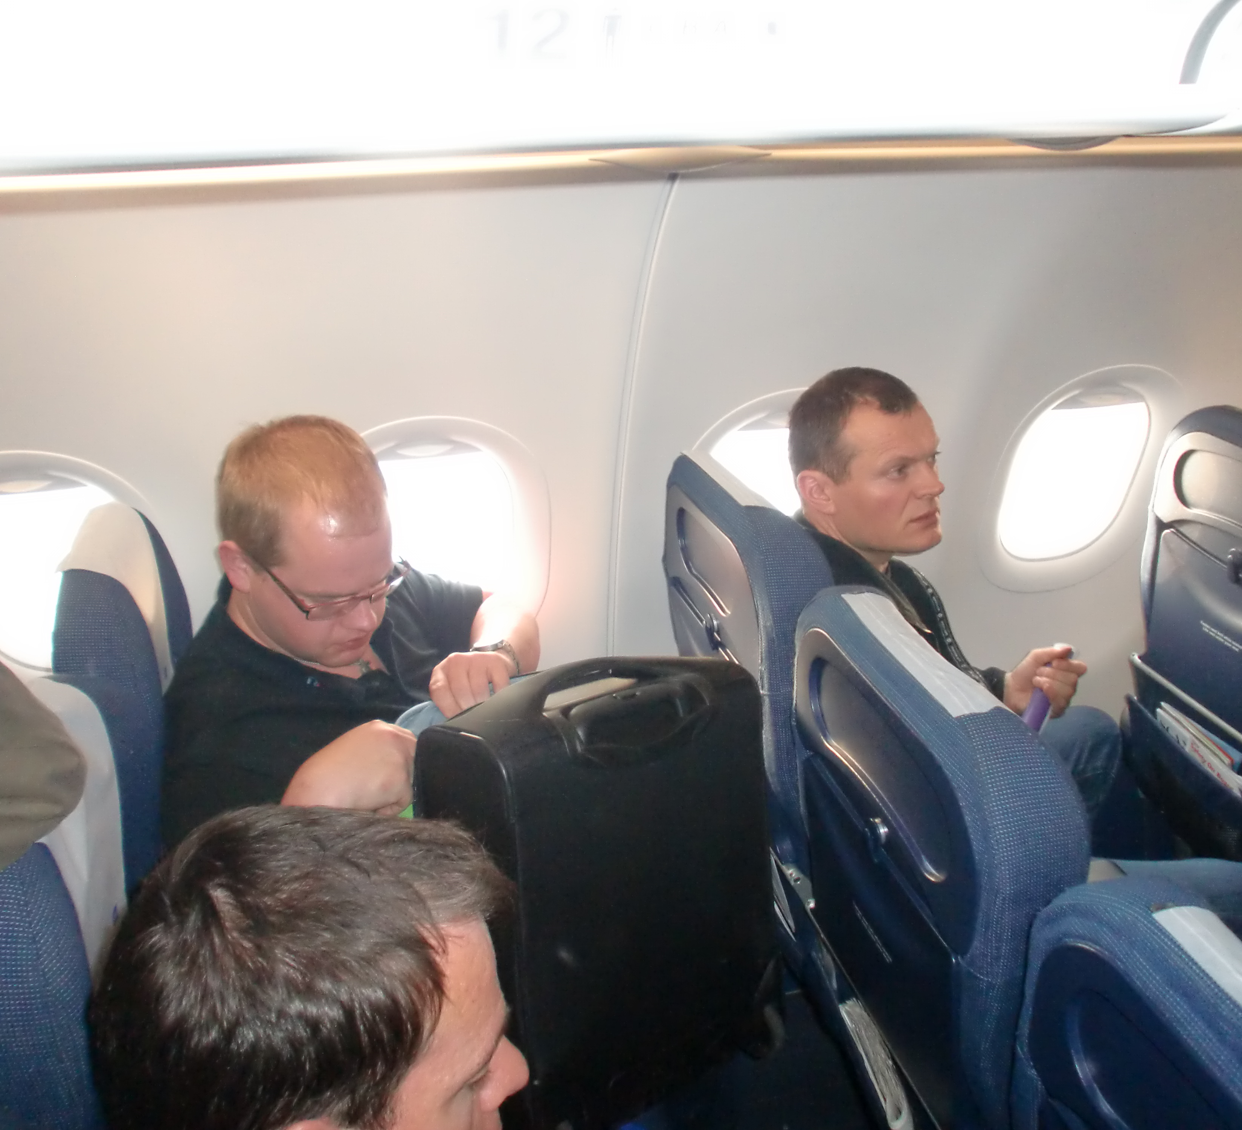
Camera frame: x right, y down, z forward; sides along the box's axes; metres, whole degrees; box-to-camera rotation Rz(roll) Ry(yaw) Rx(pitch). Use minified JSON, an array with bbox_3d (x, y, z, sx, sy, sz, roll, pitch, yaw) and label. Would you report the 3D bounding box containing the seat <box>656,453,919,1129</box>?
[{"bbox_3d":[0.414,0.398,1.723,0.660,1.170,0.490,-6,24,-11],"label":"seat"}]

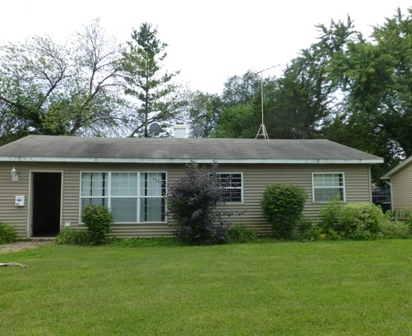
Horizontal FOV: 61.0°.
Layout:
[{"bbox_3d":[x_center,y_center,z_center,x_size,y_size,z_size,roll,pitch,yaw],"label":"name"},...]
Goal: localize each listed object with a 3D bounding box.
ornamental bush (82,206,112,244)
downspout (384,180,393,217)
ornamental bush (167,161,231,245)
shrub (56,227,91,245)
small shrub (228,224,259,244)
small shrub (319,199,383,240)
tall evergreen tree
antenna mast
[{"bbox_3d":[-3.213,1.672,10.379,0.883,1.111,0.850,0,-4,-6],"label":"ornamental bush"},{"bbox_3d":[9.285,1.598,17.729,0.375,1.922,0.150,0,-4,-6],"label":"downspout"},{"bbox_3d":[-0.185,1.019,10.434,1.917,2.406,1.600,0,-4,-6],"label":"ornamental bush"},{"bbox_3d":[-3.934,2.000,10.382,0.978,0.461,0.650,0,-4,-6],"label":"shrub"},{"bbox_3d":[1.103,1.976,10.545,0.919,0.507,0.800,0,-4,-6],"label":"small shrub"},{"bbox_3d":[4.525,1.617,10.920,2.065,1.260,1.300,0,-4,-6],"label":"small shrub"},{"bbox_3d":[-4.365,-4.225,28.389,5.229,15.634,5.229,0,-4,-6],"label":"tall evergreen tree"},{"bbox_3d":[2.631,-2.794,15.280,0.800,3.115,1.300,3,-5,-39],"label":"antenna mast"}]

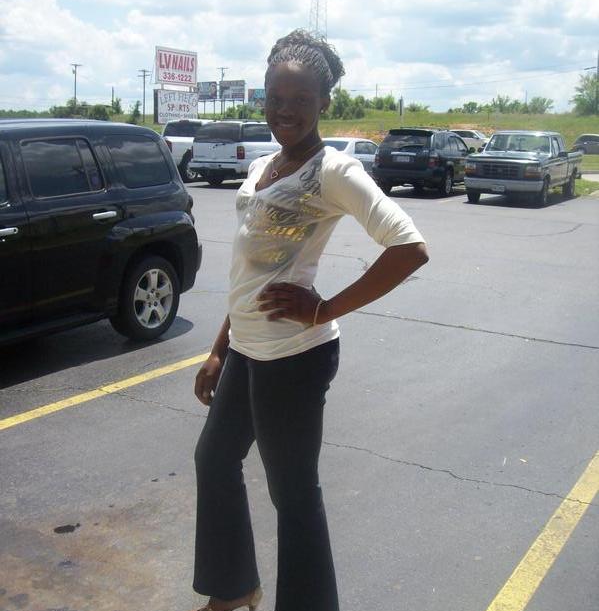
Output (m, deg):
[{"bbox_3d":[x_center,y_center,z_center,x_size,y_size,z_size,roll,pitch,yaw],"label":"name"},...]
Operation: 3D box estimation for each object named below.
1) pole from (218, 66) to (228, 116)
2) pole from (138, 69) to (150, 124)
[{"bbox_3d":[-15.858,-43.890,172.000,2.300,10.500,0.320,1,11,0],"label":"pole"},{"bbox_3d":[-29.851,-40.193,160.000,2.300,10.600,0.320,1,11,0],"label":"pole"}]

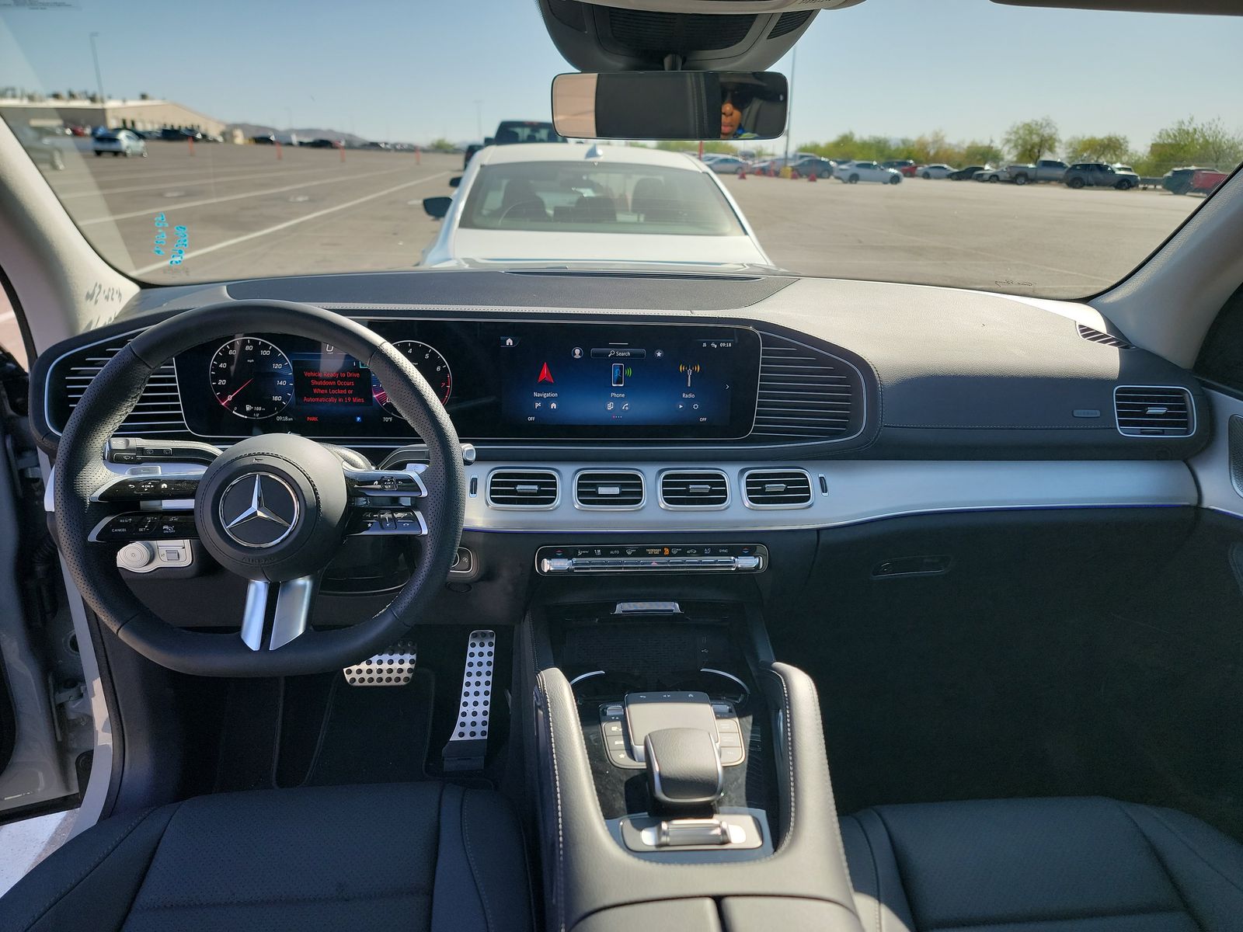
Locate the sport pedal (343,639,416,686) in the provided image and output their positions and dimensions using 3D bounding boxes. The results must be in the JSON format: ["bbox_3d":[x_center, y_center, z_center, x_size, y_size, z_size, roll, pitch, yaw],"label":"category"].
[{"bbox_3d":[-0.393,0.324,1.411,0.118,0.072,0.025,0,-12,-6],"label":"sport pedal"}]

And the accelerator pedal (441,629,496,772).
[{"bbox_3d":[-0.256,0.395,1.461,0.085,0.227,0.035,0,-13,-6],"label":"accelerator pedal"}]

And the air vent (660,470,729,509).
[{"bbox_3d":[0.091,0.029,1.082,0.084,0.046,0.030,0,8,-6],"label":"air vent"}]

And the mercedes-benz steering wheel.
[{"bbox_3d":[-0.342,0.021,0.844,0.375,0.358,0.100,0,0,-6],"label":"mercedes-benz steering wheel"}]

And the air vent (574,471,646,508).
[{"bbox_3d":[-0.015,0.029,1.070,0.084,0.046,0.030,0,8,-6],"label":"air vent"}]

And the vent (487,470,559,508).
[{"bbox_3d":[-0.121,0.028,1.058,0.084,0.046,0.030,0,8,-6],"label":"vent"}]

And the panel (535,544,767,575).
[{"bbox_3d":[0.037,0.117,1.080,0.286,0.036,0.028,0,5,-6],"label":"panel"}]

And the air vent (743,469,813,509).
[{"bbox_3d":[0.197,0.029,1.093,0.084,0.046,0.030,0,8,-6],"label":"air vent"}]

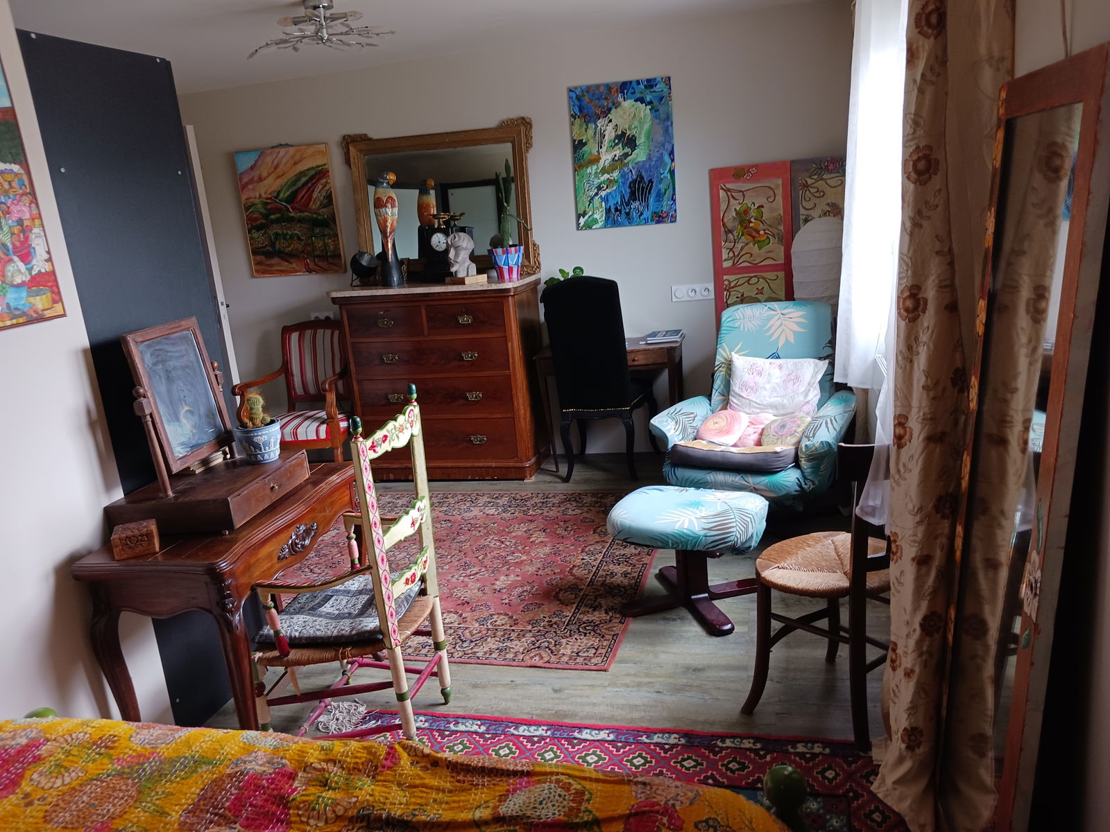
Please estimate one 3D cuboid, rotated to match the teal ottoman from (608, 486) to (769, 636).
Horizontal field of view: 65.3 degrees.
[{"bbox_3d":[0.487,0.483,3.090,0.540,0.375,0.420,4,16,32],"label":"teal ottoman"}]

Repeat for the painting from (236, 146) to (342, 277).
[{"bbox_3d":[-1.562,-1.188,5.082,0.600,0.728,0.030,-2,14,13],"label":"painting"}]

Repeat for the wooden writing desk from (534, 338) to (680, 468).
[{"bbox_3d":[0.328,-0.061,4.762,0.780,0.670,0.370,-2,14,13],"label":"wooden writing desk"}]

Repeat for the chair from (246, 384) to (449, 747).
[{"bbox_3d":[-0.564,0.416,2.449,0.500,0.980,0.550,0,14,19],"label":"chair"}]

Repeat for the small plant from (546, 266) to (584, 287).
[{"bbox_3d":[0.043,-0.586,4.684,0.280,0.420,0.260,-2,14,13],"label":"small plant"}]

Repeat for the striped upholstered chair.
[{"bbox_3d":[-1.385,-0.060,4.880,0.600,0.900,0.610,-3,14,10],"label":"striped upholstered chair"}]

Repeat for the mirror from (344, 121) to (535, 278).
[{"bbox_3d":[-0.621,-1.162,4.751,1.091,0.813,0.070,-2,9,14],"label":"mirror"}]

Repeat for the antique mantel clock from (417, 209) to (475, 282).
[{"bbox_3d":[-0.629,-0.913,4.689,0.195,0.367,0.140,-2,15,14],"label":"antique mantel clock"}]

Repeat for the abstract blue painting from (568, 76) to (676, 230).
[{"bbox_3d":[0.354,-1.359,4.521,0.530,0.725,0.030,-2,15,14],"label":"abstract blue painting"}]

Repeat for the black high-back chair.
[{"bbox_3d":[0.257,-0.225,4.587,0.480,1.080,0.650,-1,14,15],"label":"black high-back chair"}]

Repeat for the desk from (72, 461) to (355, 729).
[{"bbox_3d":[-0.842,0.592,2.516,0.434,0.710,0.805,-2,15,14],"label":"desk"}]

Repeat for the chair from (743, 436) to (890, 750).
[{"bbox_3d":[0.767,0.424,2.335,0.420,0.840,0.440,-16,18,-36],"label":"chair"}]

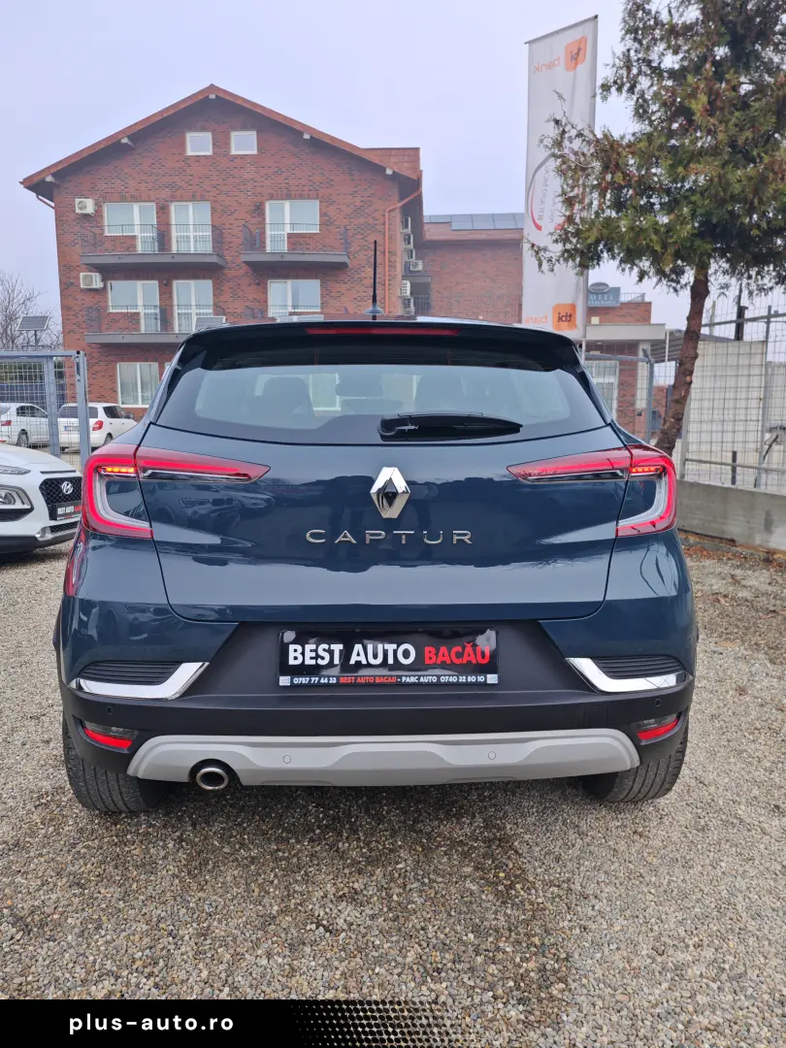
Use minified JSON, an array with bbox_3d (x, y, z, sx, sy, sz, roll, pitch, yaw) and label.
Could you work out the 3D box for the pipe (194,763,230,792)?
[{"bbox_3d":[-0.440,0.608,1.950,0.082,0.068,0.140,0,9,-3],"label":"pipe"}]

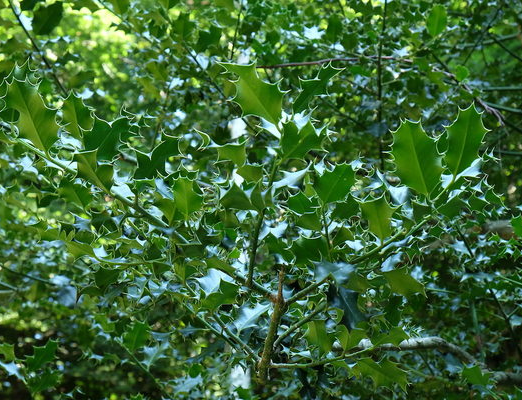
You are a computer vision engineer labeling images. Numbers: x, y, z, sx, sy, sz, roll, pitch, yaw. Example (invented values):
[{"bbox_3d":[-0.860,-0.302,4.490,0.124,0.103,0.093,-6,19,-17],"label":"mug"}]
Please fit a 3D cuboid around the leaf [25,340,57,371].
[{"bbox_3d":[-0.317,0.225,1.300,0.071,0.039,0.020,-46,4,21],"label":"leaf"}]

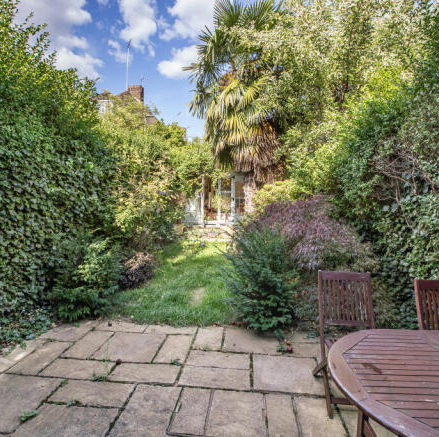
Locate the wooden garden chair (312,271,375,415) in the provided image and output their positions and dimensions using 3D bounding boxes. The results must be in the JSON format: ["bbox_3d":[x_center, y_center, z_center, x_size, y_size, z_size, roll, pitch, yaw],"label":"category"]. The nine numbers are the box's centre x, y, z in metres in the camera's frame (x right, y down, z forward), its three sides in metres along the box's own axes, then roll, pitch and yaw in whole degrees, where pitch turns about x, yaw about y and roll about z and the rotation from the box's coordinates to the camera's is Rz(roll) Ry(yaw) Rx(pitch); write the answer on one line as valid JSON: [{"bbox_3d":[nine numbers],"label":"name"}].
[{"bbox_3d":[1.016,0.919,2.217,0.450,0.915,0.533,1,3,9],"label":"wooden garden chair"}]

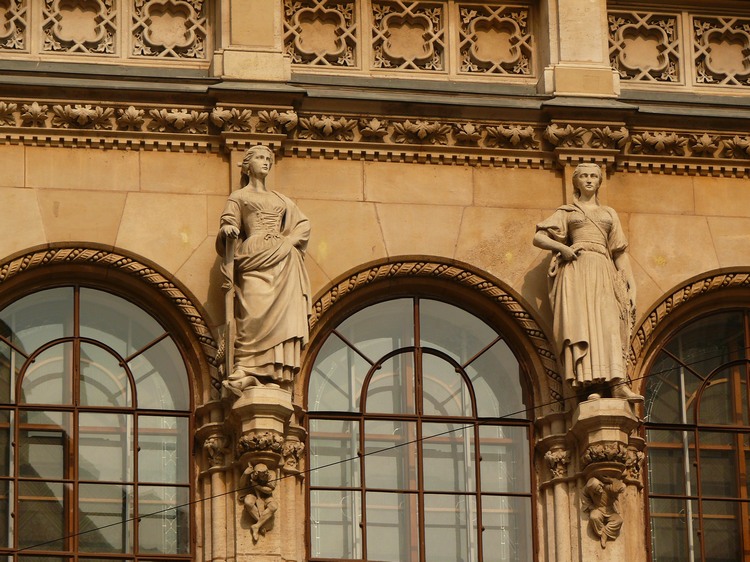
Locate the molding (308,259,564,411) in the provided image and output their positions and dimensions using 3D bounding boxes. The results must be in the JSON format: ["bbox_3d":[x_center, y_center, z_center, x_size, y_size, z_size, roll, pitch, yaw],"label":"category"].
[{"bbox_3d":[0.416,0.466,32.561,2.368,1.341,0.300,2,-20,-10],"label":"molding"}]

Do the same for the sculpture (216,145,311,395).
[{"bbox_3d":[-0.871,-0.062,30.568,0.768,2.170,0.502,2,-20,-10],"label":"sculpture"}]

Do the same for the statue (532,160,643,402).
[{"bbox_3d":[1.689,0.031,31.021,0.855,2.099,0.502,2,-20,-10],"label":"statue"}]

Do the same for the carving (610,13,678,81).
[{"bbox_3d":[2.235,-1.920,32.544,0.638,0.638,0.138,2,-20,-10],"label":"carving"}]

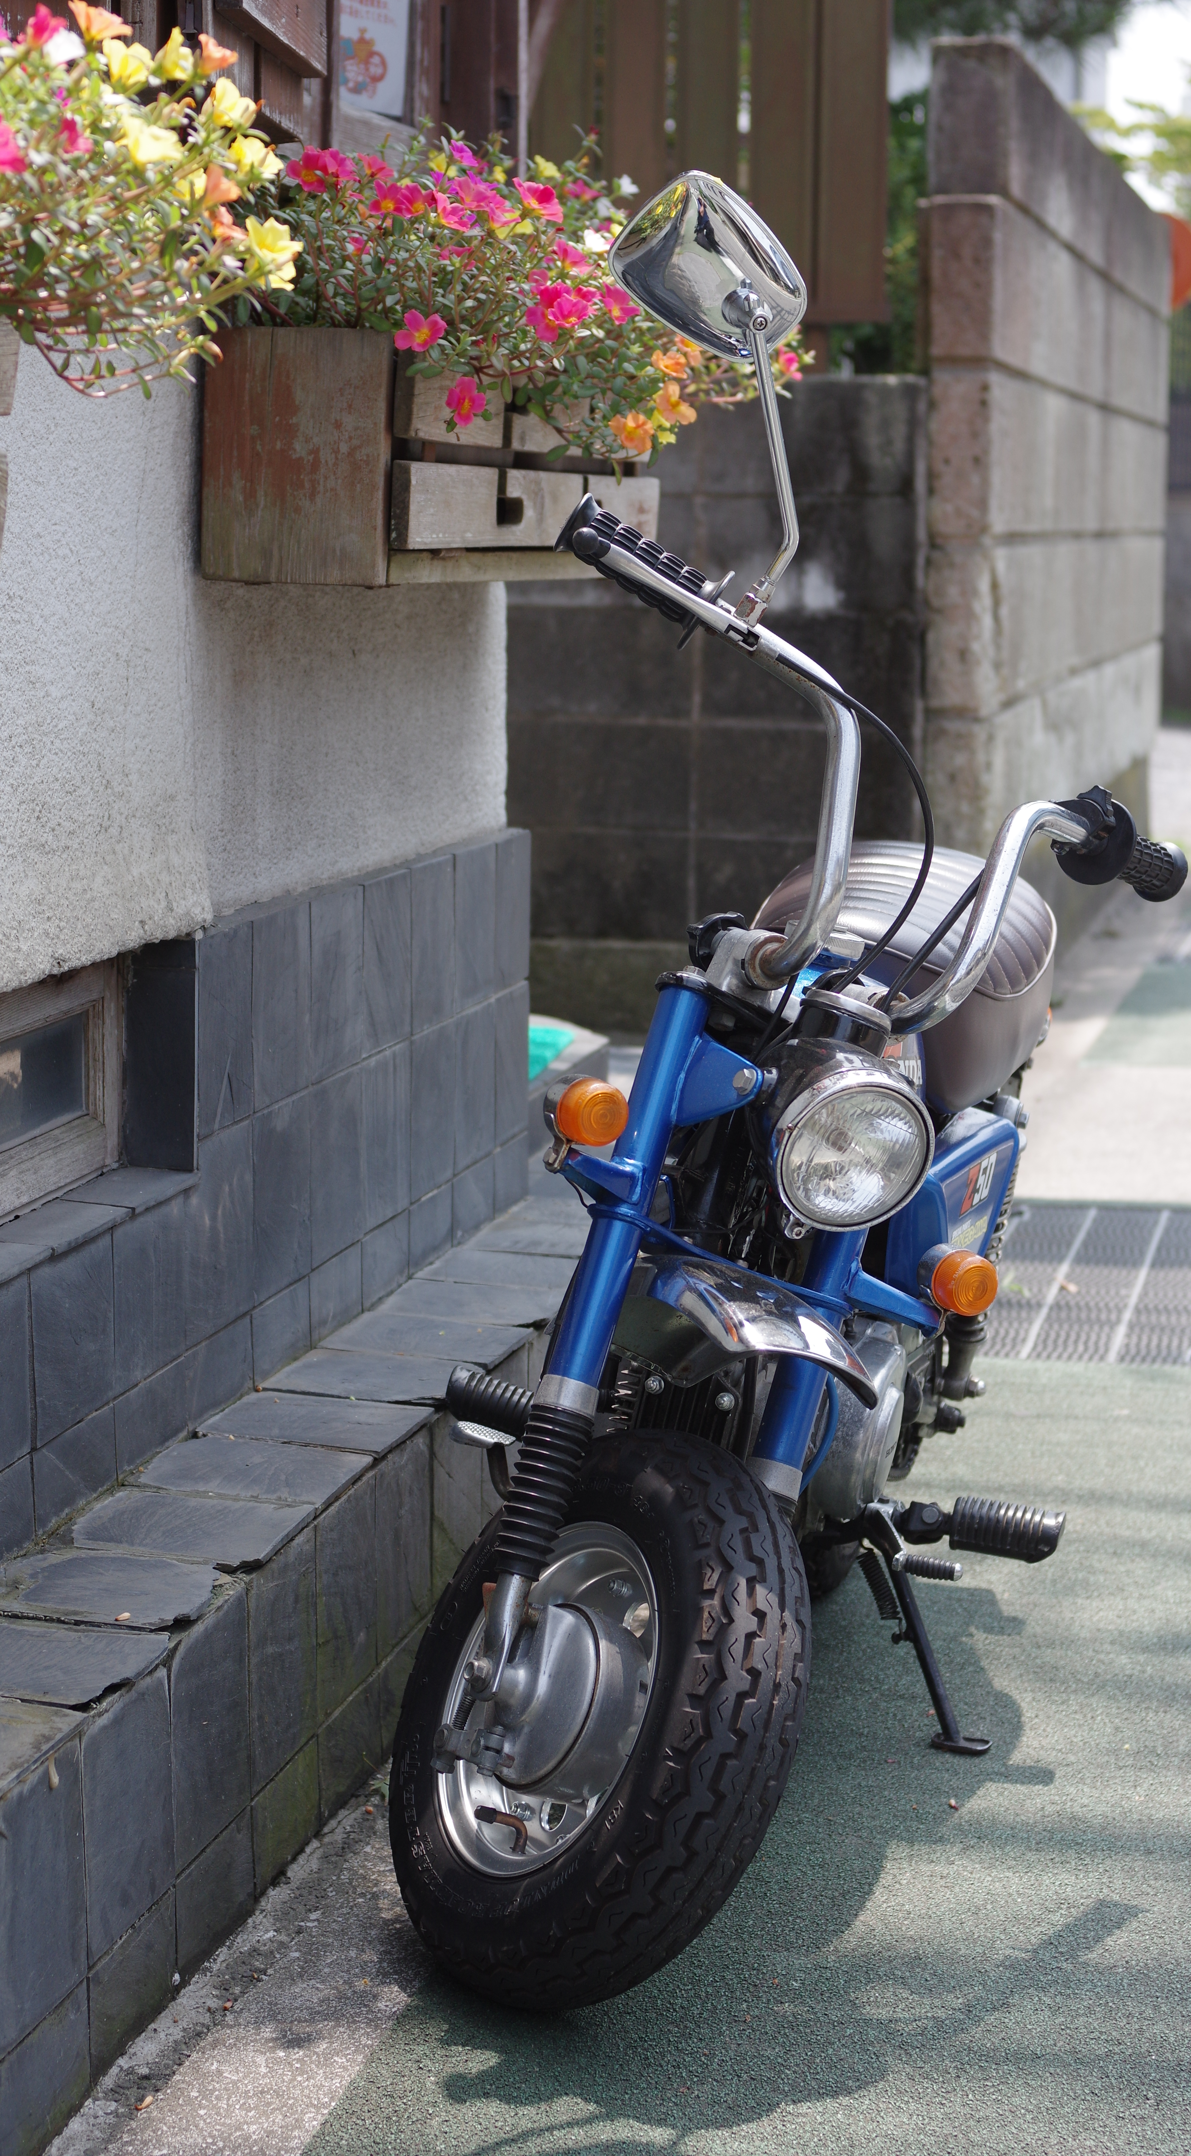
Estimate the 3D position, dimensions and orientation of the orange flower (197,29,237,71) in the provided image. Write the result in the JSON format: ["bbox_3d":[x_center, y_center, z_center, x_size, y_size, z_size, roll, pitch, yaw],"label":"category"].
[{"bbox_3d":[-0.223,-0.604,2.110,0.027,0.025,0.024,9,12,44],"label":"orange flower"}]

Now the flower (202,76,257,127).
[{"bbox_3d":[-0.216,-0.577,2.120,0.032,0.030,0.031,-3,9,-18],"label":"flower"}]

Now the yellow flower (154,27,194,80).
[{"bbox_3d":[-0.251,-0.610,2.136,0.023,0.031,0.031,-21,6,9],"label":"yellow flower"}]

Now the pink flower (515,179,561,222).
[{"bbox_3d":[-0.049,-0.748,3.059,0.039,0.038,0.026,-6,-27,-37],"label":"pink flower"}]

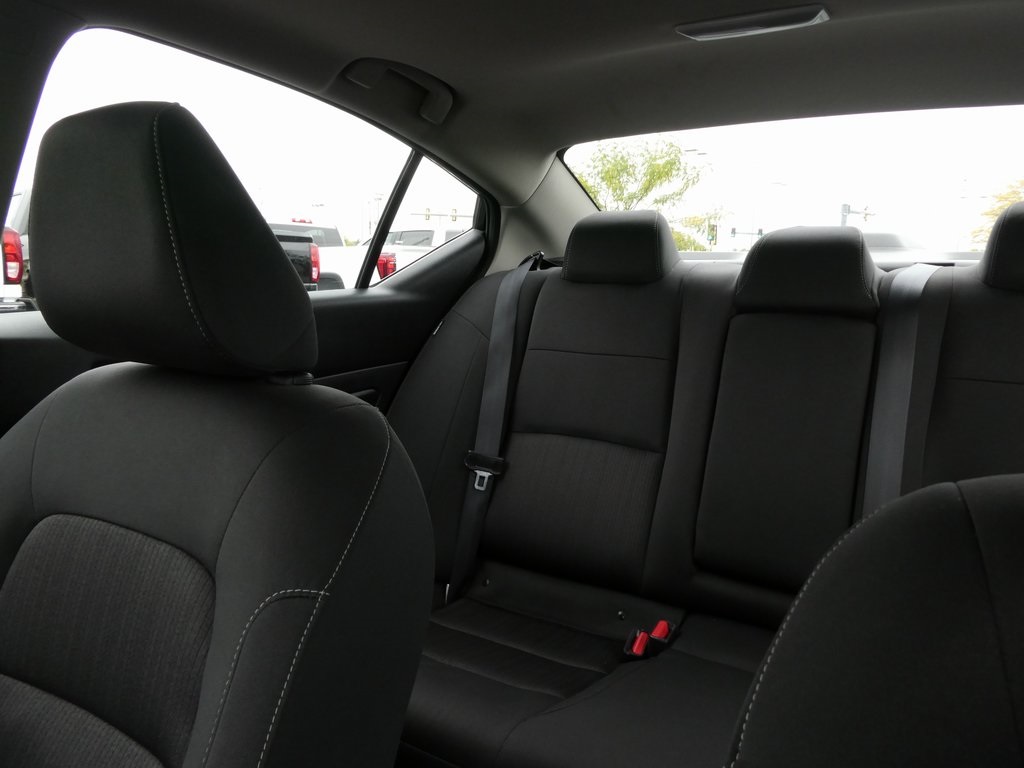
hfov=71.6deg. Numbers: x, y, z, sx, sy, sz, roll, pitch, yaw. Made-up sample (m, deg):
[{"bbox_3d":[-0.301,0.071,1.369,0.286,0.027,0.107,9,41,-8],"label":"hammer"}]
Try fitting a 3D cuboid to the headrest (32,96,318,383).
[{"bbox_3d":[-0.299,-0.106,0.585,0.240,0.195,0.145,5,10,30],"label":"headrest"}]

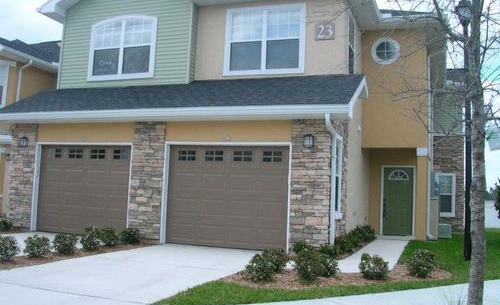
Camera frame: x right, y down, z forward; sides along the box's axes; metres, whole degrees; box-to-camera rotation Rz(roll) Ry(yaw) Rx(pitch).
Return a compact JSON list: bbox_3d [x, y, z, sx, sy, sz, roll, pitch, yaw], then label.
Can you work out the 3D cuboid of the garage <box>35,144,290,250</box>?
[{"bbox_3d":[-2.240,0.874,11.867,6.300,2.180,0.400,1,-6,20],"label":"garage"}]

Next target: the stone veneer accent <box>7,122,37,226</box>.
[{"bbox_3d":[-5.523,0.586,13.128,0.740,2.600,0.300,1,-6,20],"label":"stone veneer accent"}]

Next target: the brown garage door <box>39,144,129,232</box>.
[{"bbox_3d":[-3.928,0.879,12.508,2.660,2.120,0.130,1,-6,20],"label":"brown garage door"}]

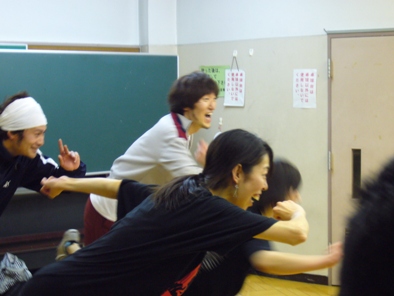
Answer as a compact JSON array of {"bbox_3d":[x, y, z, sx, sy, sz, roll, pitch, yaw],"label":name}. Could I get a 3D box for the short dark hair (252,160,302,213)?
[{"bbox_3d":[0.260,0.131,3.300,0.210,0.200,0.180,12,-1,-15],"label":"short dark hair"}]

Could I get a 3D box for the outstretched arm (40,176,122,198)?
[{"bbox_3d":[-0.374,0.128,3.065,0.330,0.077,0.085,0,2,32],"label":"outstretched arm"}]

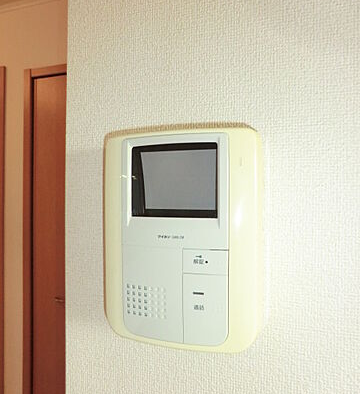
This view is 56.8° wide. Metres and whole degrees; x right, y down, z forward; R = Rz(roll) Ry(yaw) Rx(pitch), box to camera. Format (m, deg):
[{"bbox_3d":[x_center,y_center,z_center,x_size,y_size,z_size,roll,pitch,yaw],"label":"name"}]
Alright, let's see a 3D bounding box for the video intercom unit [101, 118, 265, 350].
[{"bbox_3d":[-0.004,0.041,0.334,0.168,0.221,0.038,0,-1,17],"label":"video intercom unit"}]

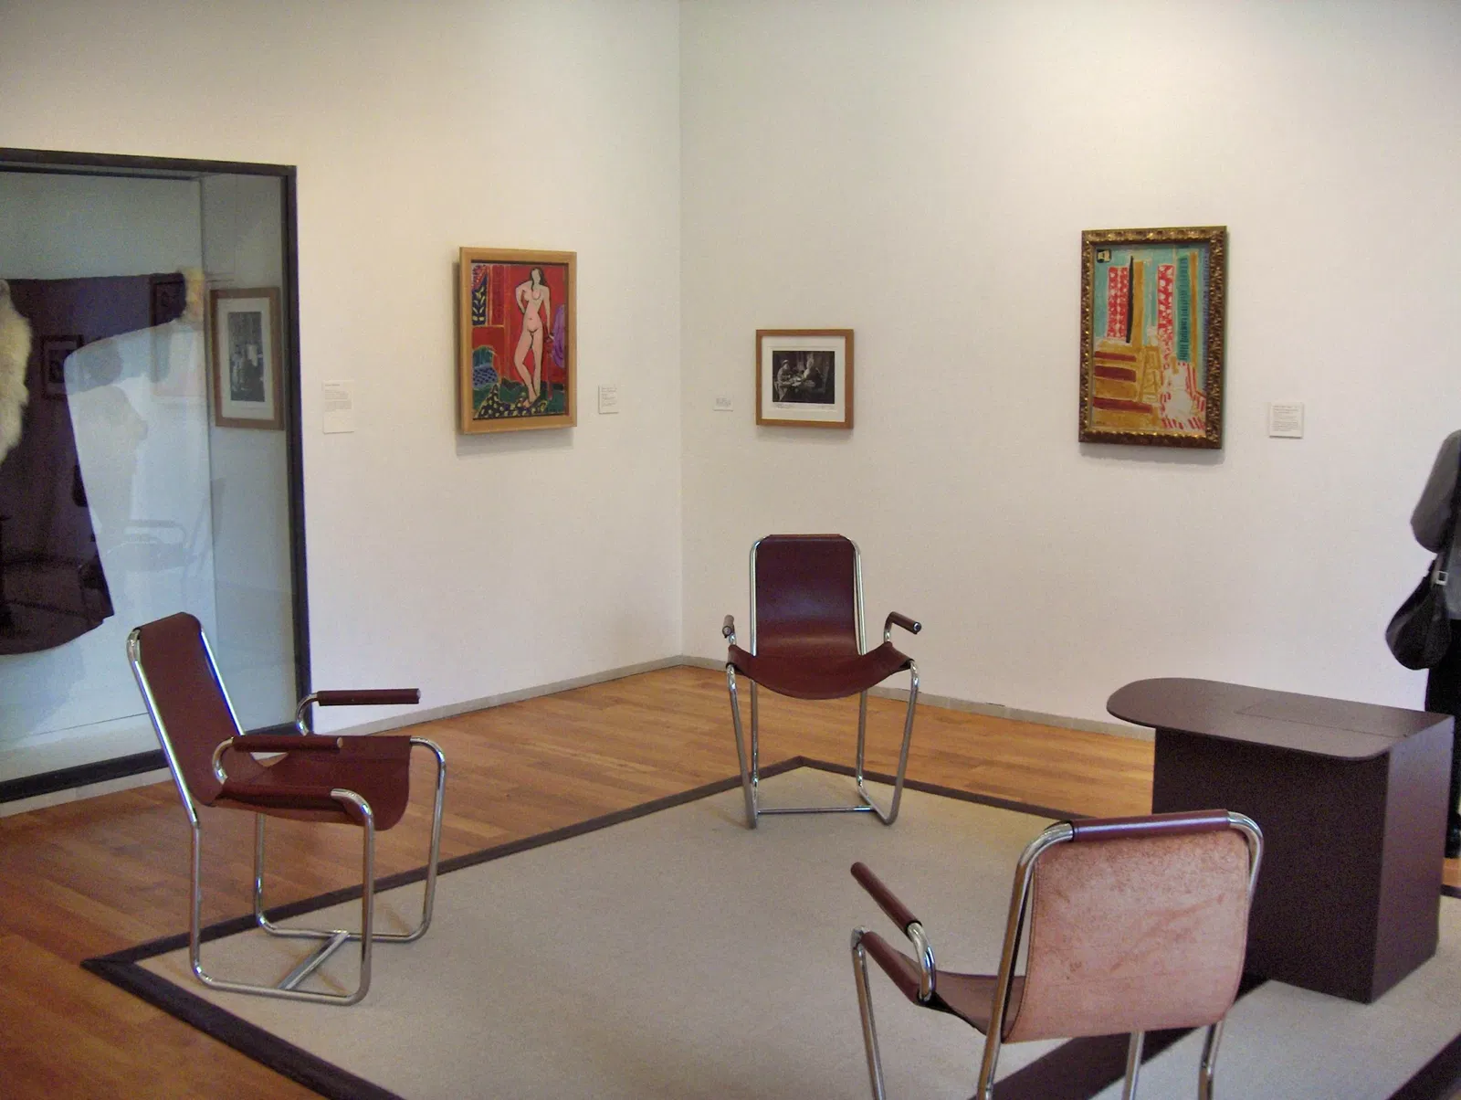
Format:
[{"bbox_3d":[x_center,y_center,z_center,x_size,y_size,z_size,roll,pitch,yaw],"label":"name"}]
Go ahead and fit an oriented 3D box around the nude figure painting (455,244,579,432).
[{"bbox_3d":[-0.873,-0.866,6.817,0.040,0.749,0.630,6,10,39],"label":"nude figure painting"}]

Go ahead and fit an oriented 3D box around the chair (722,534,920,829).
[{"bbox_3d":[0.273,0.420,5.385,0.610,0.883,0.660,0,7,-3],"label":"chair"}]

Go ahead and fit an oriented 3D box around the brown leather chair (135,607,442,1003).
[{"bbox_3d":[-1.067,0.596,3.982,0.660,0.883,0.610,1,8,8],"label":"brown leather chair"}]

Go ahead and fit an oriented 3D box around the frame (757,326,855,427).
[{"bbox_3d":[0.329,-0.742,7.150,0.528,0.422,0.030,6,10,39],"label":"frame"}]

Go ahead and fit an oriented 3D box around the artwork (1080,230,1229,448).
[{"bbox_3d":[1.564,-0.783,6.087,0.588,0.811,0.045,6,10,39],"label":"artwork"}]

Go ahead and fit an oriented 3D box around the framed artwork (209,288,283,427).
[{"bbox_3d":[-1.779,-0.707,6.105,0.461,0.522,0.030,6,10,39],"label":"framed artwork"}]

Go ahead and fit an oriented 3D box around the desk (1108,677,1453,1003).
[{"bbox_3d":[1.308,0.704,4.115,0.850,0.621,0.554,6,10,39],"label":"desk"}]

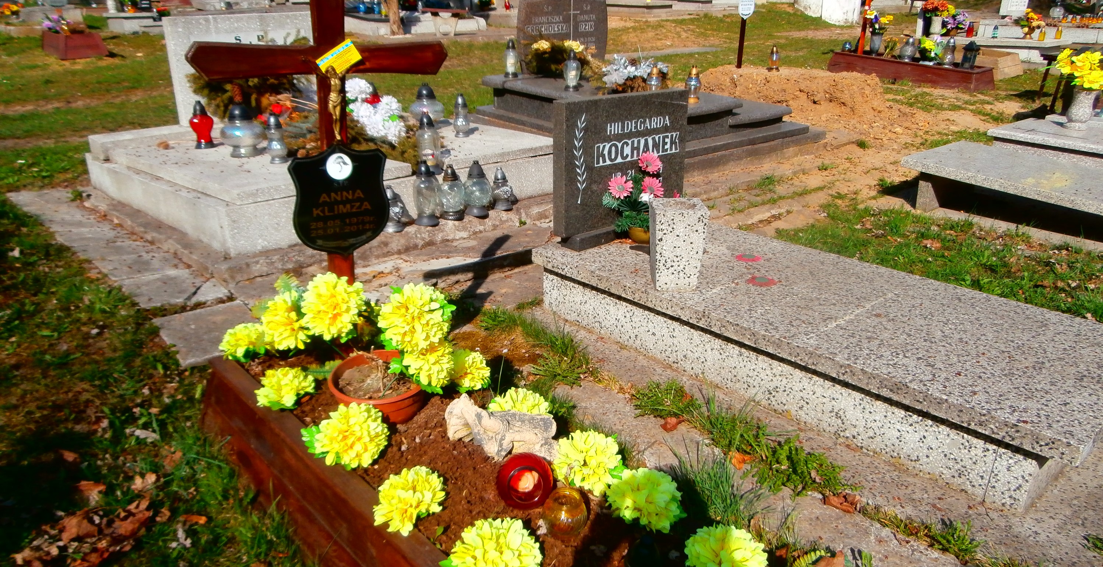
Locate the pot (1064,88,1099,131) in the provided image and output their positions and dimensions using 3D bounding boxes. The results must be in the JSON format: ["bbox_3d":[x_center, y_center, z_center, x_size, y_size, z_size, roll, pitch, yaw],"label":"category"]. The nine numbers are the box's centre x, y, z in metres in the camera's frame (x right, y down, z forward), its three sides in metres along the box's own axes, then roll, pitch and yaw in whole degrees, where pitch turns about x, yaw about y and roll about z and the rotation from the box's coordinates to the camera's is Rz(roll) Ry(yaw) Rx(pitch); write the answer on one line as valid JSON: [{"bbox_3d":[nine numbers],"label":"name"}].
[{"bbox_3d":[3.370,-1.109,4.838,0.180,0.270,0.180,0,20,0],"label":"pot"}]

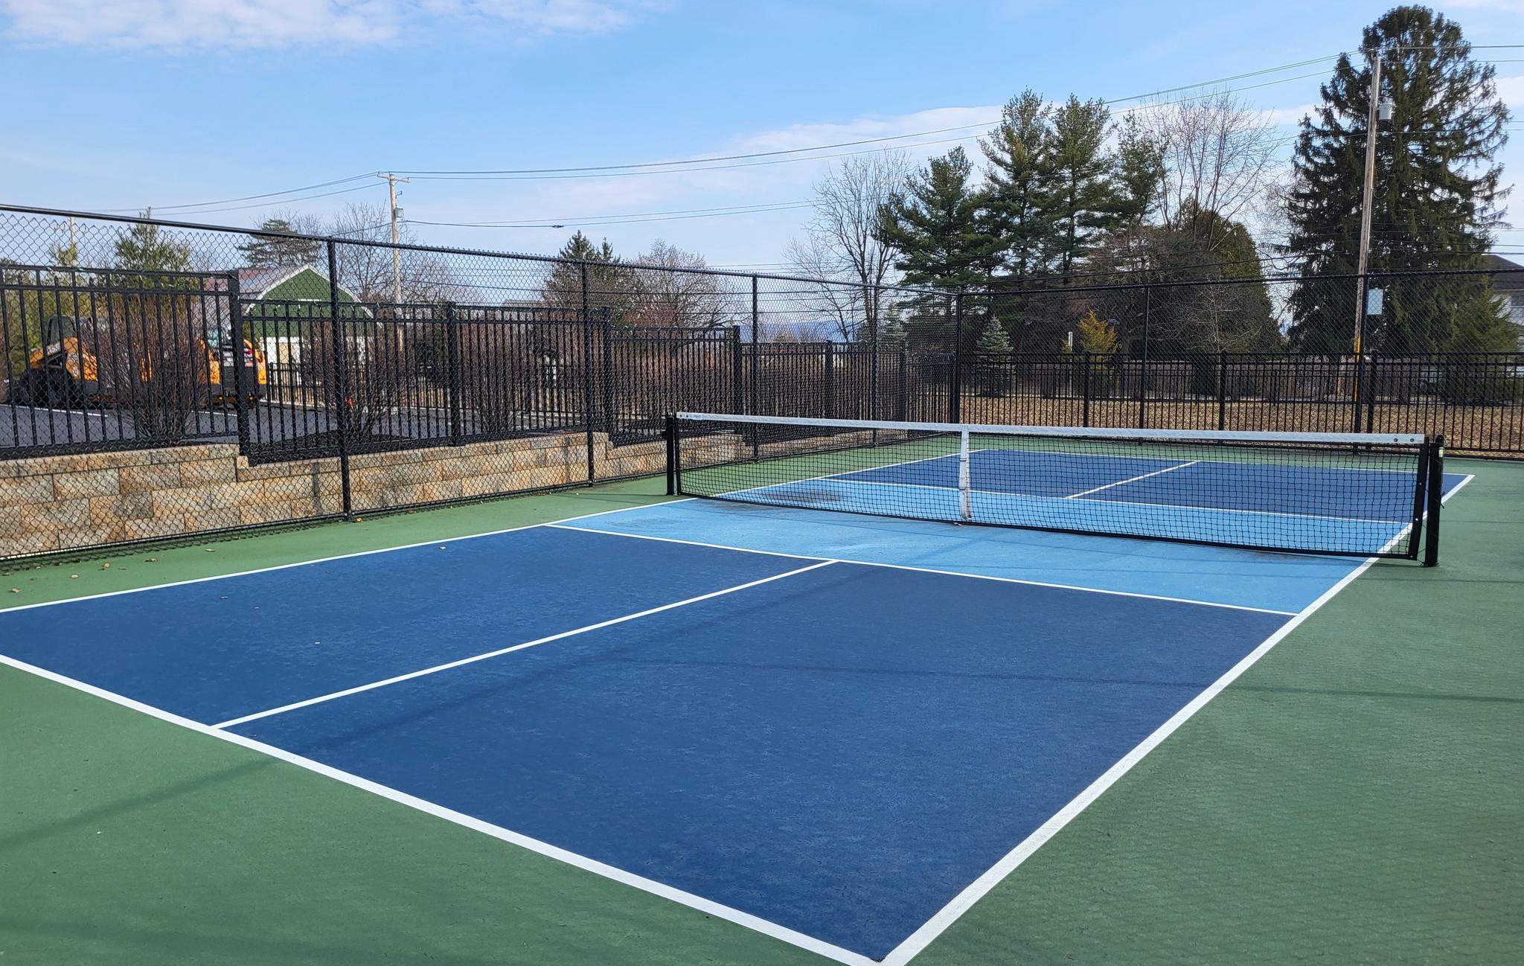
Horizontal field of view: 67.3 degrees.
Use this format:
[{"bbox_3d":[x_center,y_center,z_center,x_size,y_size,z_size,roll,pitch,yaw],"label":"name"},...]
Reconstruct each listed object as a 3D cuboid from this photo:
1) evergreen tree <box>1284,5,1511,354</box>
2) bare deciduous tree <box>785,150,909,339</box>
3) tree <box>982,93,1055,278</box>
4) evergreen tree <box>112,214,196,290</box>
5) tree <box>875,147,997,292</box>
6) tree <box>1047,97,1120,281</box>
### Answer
[{"bbox_3d":[26.622,-11.788,48.002,8.330,15.870,8.330,3,7,28],"label":"evergreen tree"},{"bbox_3d":[4.369,-10.985,59.001,6.370,12.020,6.370,0,7,4],"label":"bare deciduous tree"},{"bbox_3d":[12.076,-11.369,54.001,4.080,13.830,4.080,1,7,12],"label":"tree"},{"bbox_3d":[-24.374,-7.167,46.001,3.210,7.380,3.210,-4,7,-27],"label":"evergreen tree"},{"bbox_3d":[8.398,-10.274,55.001,5.830,11.470,5.830,1,7,9],"label":"tree"},{"bbox_3d":[15.096,-11.267,54.001,4.090,13.600,4.090,1,7,15],"label":"tree"}]

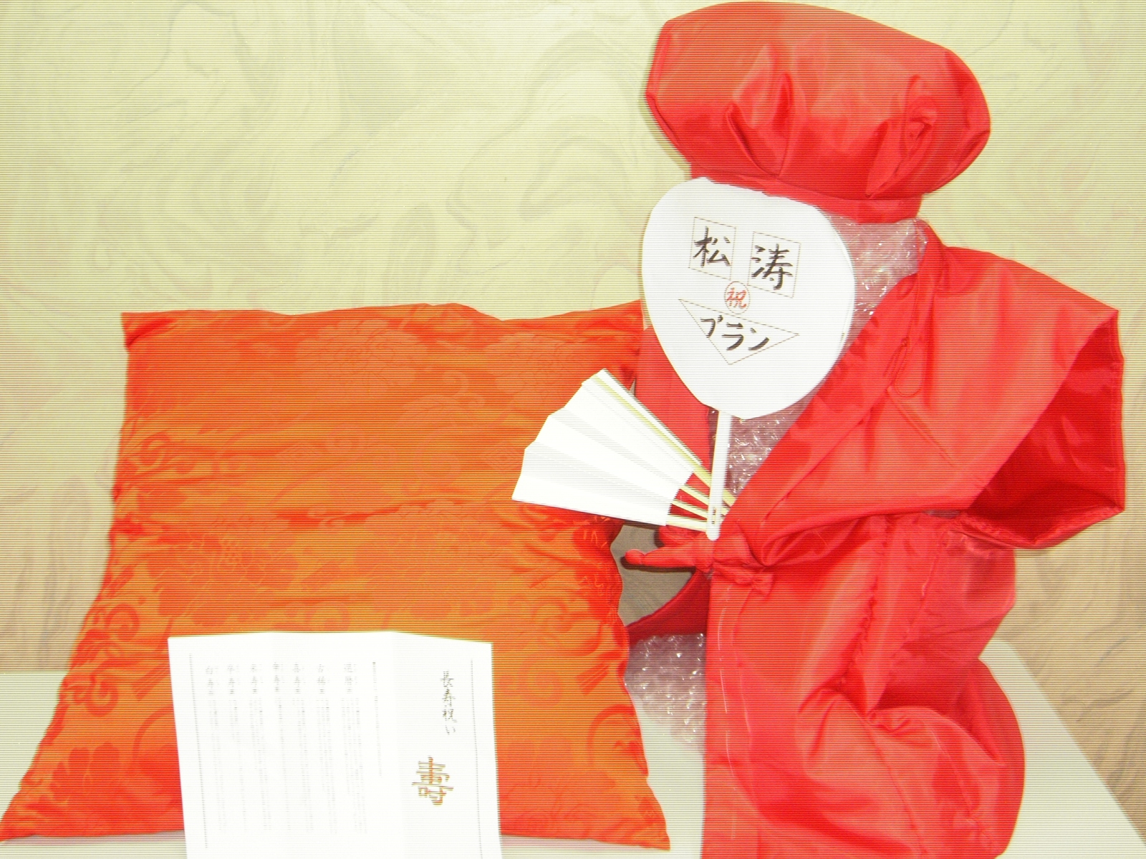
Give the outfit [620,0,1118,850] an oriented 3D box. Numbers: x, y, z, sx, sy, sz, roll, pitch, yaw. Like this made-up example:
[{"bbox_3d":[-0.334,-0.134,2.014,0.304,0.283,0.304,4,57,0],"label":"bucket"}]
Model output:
[{"bbox_3d":[0.240,0.000,1.120,0.470,0.690,0.350,17,26,38],"label":"outfit"}]

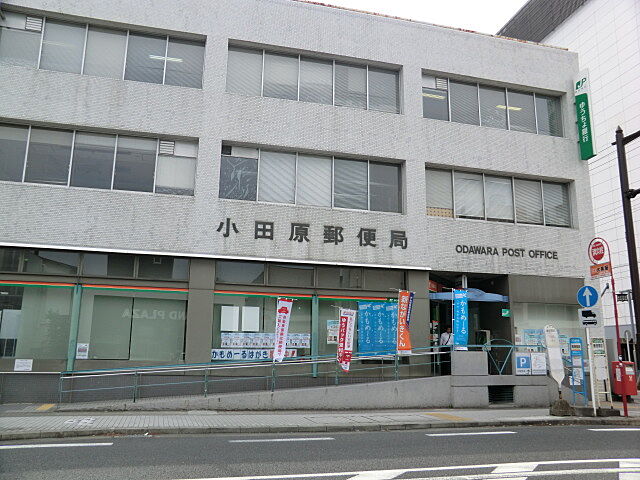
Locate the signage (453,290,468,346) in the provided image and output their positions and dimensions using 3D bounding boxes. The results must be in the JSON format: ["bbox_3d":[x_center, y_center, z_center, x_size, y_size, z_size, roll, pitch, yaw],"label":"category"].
[{"bbox_3d":[4.266,2.424,16.175,0.451,1.791,0.030,4,-12,-14],"label":"signage"}]

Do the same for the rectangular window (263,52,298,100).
[{"bbox_3d":[-1.347,-5.731,18.756,1.284,1.770,0.100,4,-11,-15],"label":"rectangular window"}]

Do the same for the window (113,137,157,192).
[{"bbox_3d":[-5.776,-2.380,16.842,1.241,1.803,0.100,4,-12,-14],"label":"window"}]

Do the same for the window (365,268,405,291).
[{"bbox_3d":[2.295,1.411,18.982,1.578,0.699,0.100,4,-13,-14],"label":"window"}]

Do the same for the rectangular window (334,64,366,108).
[{"bbox_3d":[1.049,-5.218,18.060,1.203,1.625,0.100,4,-9,-15],"label":"rectangular window"}]

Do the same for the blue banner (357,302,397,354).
[{"bbox_3d":[2.026,3.094,18.447,1.478,1.827,0.050,4,-13,-14],"label":"blue banner"}]

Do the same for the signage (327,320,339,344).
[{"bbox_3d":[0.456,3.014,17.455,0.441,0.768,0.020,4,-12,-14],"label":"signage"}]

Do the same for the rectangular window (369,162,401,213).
[{"bbox_3d":[2.333,-1.862,19.033,1.269,1.803,0.100,4,-11,-15],"label":"rectangular window"}]

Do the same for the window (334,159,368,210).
[{"bbox_3d":[1.018,-1.812,17.524,1.219,1.732,0.100,4,-9,-15],"label":"window"}]

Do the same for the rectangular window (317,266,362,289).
[{"bbox_3d":[0.692,1.312,18.576,1.677,0.705,0.100,4,-13,-14],"label":"rectangular window"}]

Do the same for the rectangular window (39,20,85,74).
[{"bbox_3d":[-8.113,-6.102,16.962,1.261,1.806,0.100,4,-11,-15],"label":"rectangular window"}]

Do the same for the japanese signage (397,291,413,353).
[{"bbox_3d":[2.555,2.452,16.057,0.455,1.852,0.080,4,-13,-14],"label":"japanese signage"}]

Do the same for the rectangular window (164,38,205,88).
[{"bbox_3d":[-4.734,-6.194,18.883,1.307,1.756,0.100,4,-13,-14],"label":"rectangular window"}]

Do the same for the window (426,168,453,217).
[{"bbox_3d":[4.089,-1.606,18.323,1.085,1.706,0.100,4,-9,-15],"label":"window"}]

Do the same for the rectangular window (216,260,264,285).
[{"bbox_3d":[-2.617,1.094,17.742,1.619,0.720,0.100,4,-13,-14],"label":"rectangular window"}]

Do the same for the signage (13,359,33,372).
[{"bbox_3d":[-8.609,3.653,15.604,0.485,0.331,0.030,4,-13,-14],"label":"signage"}]

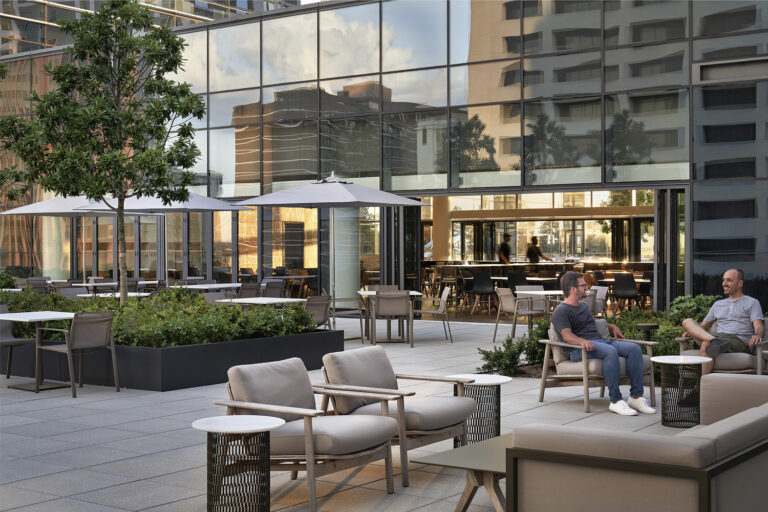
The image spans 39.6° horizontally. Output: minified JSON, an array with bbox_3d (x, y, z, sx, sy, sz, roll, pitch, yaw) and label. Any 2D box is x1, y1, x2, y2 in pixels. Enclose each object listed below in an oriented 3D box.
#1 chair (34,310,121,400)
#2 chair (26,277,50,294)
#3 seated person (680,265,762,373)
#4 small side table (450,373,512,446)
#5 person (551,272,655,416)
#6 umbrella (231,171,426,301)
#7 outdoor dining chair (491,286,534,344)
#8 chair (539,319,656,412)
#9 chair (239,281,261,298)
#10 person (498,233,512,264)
[{"bbox_3d":[-3.150,0.986,10.980,0.630,0.840,0.580,0,1,36],"label":"chair"},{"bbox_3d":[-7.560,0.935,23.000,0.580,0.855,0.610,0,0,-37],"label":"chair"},{"bbox_3d":[3.350,0.781,10.450,0.720,1.280,0.880,0,0,37],"label":"seated person"},{"bbox_3d":[0.675,1.161,7.700,0.510,0.540,0.510,0,1,0],"label":"small side table"},{"bbox_3d":[2.100,0.788,10.080,0.620,1.270,0.950,0,0,-31],"label":"person"},{"bbox_3d":[-0.842,-0.014,18.000,2.500,2.800,2.150,0,0,35],"label":"umbrella"},{"bbox_3d":[2.100,0.925,16.500,0.620,0.840,0.580,0,1,-23],"label":"outdoor dining chair"},{"bbox_3d":[2.000,1.011,10.130,0.770,0.790,0.800,0,1,-26],"label":"chair"},{"bbox_3d":[-2.640,0.906,19.300,0.620,0.840,0.580,0,1,37],"label":"chair"},{"bbox_3d":[2.962,0.359,26.000,0.380,1.790,0.500,0,1,5],"label":"person"}]

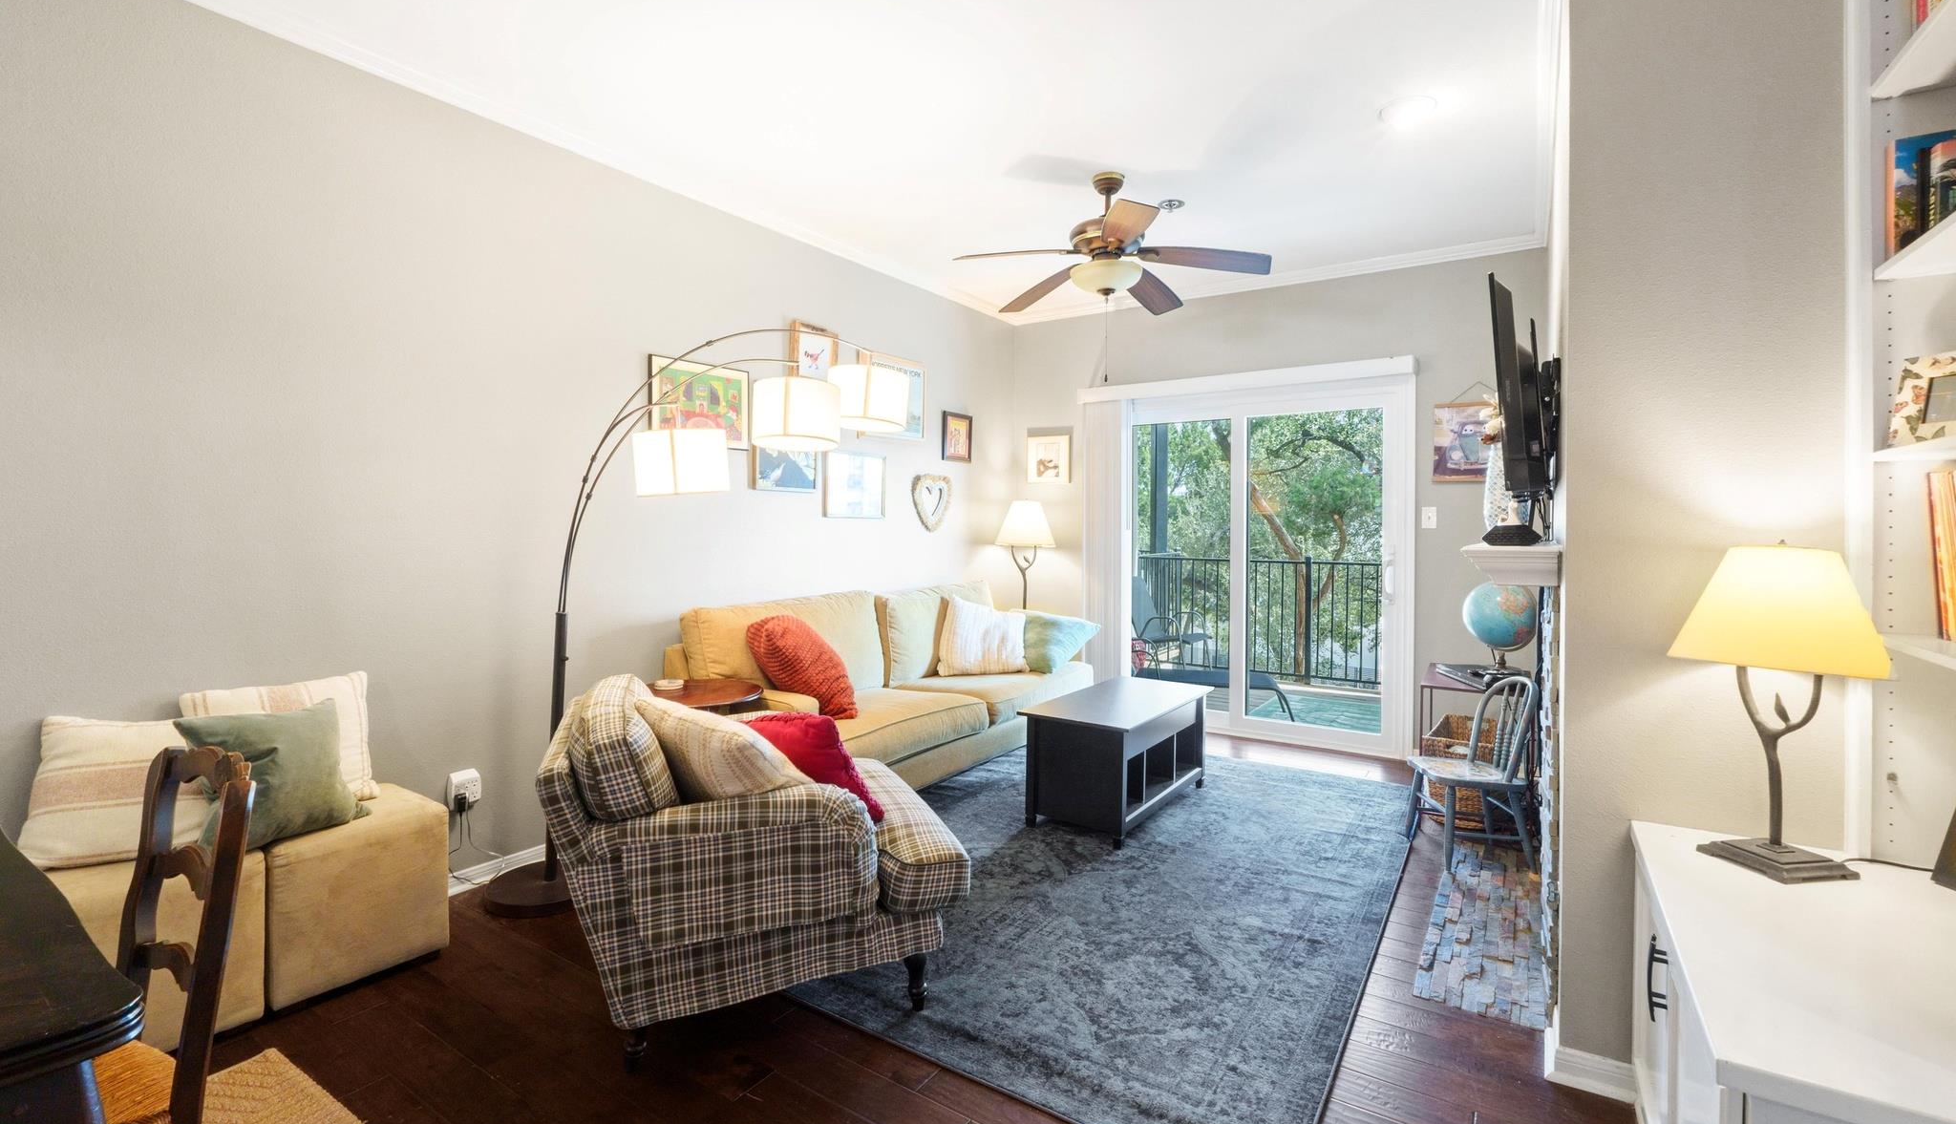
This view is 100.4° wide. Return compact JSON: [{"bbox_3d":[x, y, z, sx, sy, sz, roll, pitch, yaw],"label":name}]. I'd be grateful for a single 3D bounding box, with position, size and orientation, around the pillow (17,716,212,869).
[{"bbox_3d":[-2.143,0.575,2.098,0.390,0.380,0.140,-1,-10,-33],"label":"pillow"}]

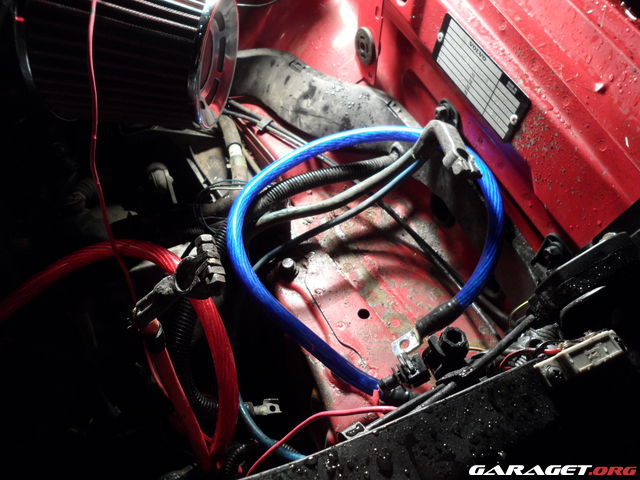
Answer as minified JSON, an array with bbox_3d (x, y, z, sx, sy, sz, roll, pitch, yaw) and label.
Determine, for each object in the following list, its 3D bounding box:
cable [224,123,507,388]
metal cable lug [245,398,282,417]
[{"bbox_3d":[0.051,-0.019,0.503,0.276,0.070,0.244,-40,74,-17],"label":"cable"},{"bbox_3d":[-0.078,0.232,0.690,0.051,0.017,0.023,6,67,0],"label":"metal cable lug"}]

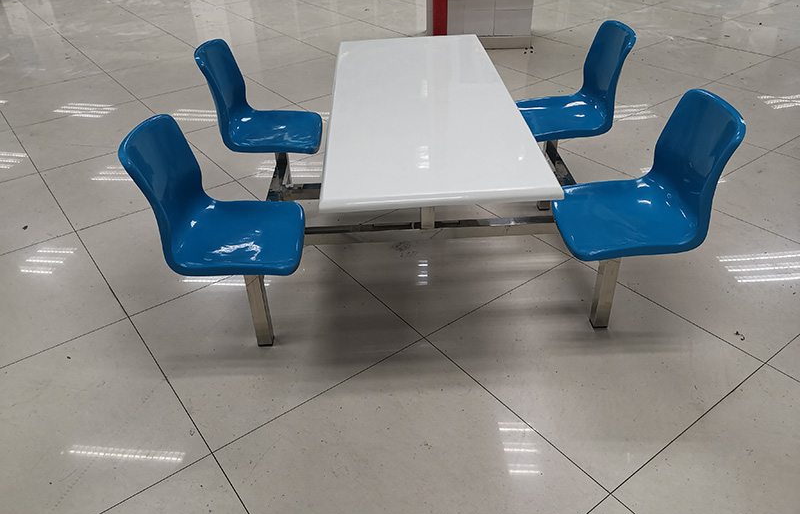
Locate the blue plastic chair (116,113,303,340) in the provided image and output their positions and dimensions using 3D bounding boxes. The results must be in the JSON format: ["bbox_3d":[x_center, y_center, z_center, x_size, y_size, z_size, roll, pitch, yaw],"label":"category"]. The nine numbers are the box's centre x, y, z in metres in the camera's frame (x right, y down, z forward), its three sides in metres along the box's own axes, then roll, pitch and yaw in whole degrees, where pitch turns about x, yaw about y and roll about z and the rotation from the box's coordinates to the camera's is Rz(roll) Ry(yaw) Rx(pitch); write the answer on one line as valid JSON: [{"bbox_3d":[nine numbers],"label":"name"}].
[{"bbox_3d":[-0.517,-0.037,1.999,0.450,0.825,0.410,-3,34,-1],"label":"blue plastic chair"}]

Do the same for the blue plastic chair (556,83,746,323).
[{"bbox_3d":[0.729,-0.102,2.023,0.455,0.825,0.410,-3,34,-1],"label":"blue plastic chair"}]

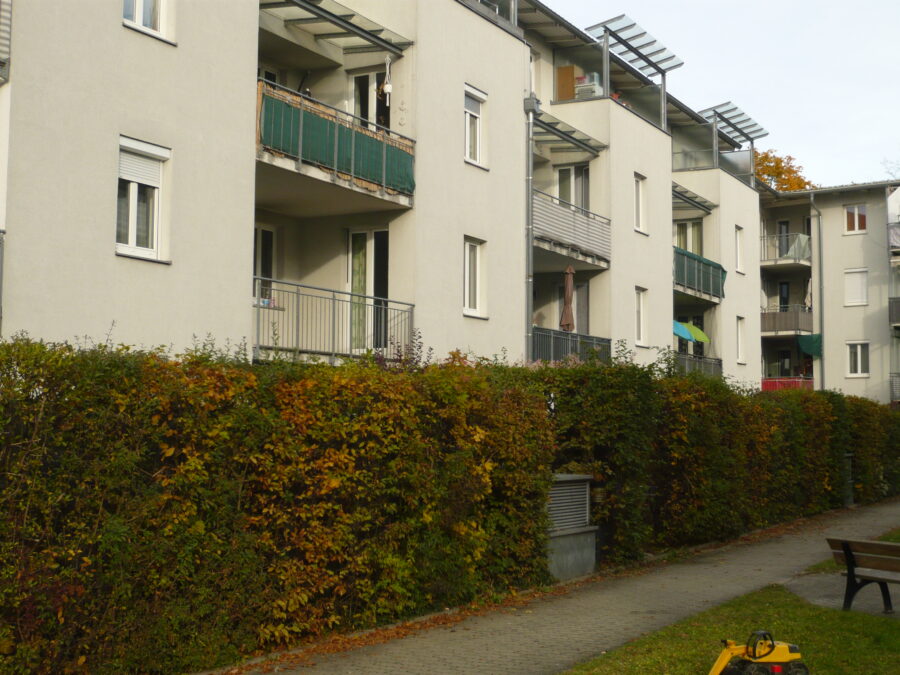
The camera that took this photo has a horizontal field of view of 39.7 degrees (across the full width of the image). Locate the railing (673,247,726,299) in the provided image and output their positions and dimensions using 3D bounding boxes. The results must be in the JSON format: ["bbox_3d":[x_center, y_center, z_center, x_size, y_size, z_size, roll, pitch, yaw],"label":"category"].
[{"bbox_3d":[6.965,-1.768,35.085,0.090,1.000,4.300,-2,-5,29],"label":"railing"}]

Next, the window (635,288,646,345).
[{"bbox_3d":[4.702,-0.497,31.009,0.160,1.470,0.940,-2,-5,29],"label":"window"}]

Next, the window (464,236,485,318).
[{"bbox_3d":[0.418,-1.105,23.243,0.160,1.470,0.940,-2,-5,29],"label":"window"}]

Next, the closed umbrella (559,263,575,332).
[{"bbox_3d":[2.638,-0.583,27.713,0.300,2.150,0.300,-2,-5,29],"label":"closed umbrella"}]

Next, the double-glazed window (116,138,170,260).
[{"bbox_3d":[-3.841,-1.690,15.519,0.160,1.450,0.940,-2,-5,29],"label":"double-glazed window"}]

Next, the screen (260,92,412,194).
[{"bbox_3d":[-1.641,-2.899,19.476,0.060,0.720,4.280,-2,-5,29],"label":"screen"}]

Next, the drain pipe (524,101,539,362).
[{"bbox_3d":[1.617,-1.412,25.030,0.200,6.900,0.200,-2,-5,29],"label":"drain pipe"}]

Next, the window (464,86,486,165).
[{"bbox_3d":[0.434,-3.938,23.445,0.160,1.470,0.940,-2,-5,29],"label":"window"}]

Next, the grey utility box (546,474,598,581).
[{"bbox_3d":[1.233,2.411,15.986,0.800,1.300,1.650,-2,-5,29],"label":"grey utility box"}]

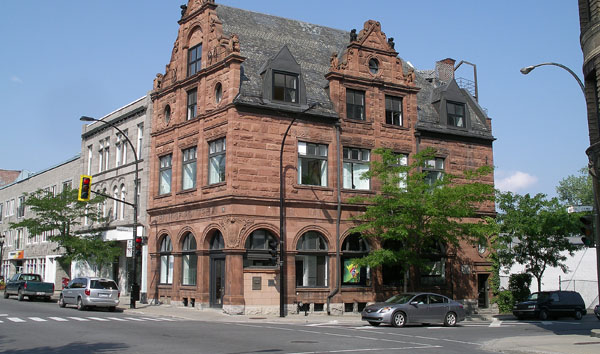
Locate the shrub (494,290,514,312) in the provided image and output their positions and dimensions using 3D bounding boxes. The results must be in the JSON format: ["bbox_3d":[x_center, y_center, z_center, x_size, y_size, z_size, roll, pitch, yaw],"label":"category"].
[{"bbox_3d":[13.200,8.020,41.000,1.400,1.550,1.300,-3,-9,18],"label":"shrub"}]

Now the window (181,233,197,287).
[{"bbox_3d":[-6.148,4.523,35.358,0.250,2.982,1.793,7,-11,-38],"label":"window"}]

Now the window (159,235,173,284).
[{"bbox_3d":[-7.872,4.817,37.537,0.250,2.963,1.773,7,-11,-38],"label":"window"}]

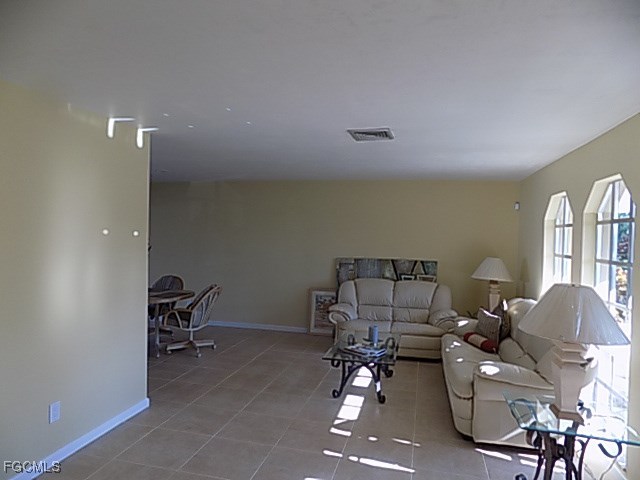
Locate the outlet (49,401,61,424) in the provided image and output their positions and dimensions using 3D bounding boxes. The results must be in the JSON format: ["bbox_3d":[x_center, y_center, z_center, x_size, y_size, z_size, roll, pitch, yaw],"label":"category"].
[{"bbox_3d":[-1.763,1.149,2.826,0.012,0.118,0.074,2,1,14],"label":"outlet"}]

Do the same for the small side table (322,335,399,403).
[{"bbox_3d":[0.492,1.347,4.570,0.680,0.410,1.230,2,1,14],"label":"small side table"}]

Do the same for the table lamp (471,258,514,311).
[{"bbox_3d":[2.341,0.622,5.784,0.520,0.770,0.520,2,1,14],"label":"table lamp"}]

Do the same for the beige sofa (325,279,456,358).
[{"bbox_3d":[1.021,1.062,5.952,1.680,0.980,0.880,2,1,14],"label":"beige sofa"}]

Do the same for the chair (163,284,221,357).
[{"bbox_3d":[-1.619,1.035,5.645,0.700,0.890,0.580,2,1,14],"label":"chair"}]

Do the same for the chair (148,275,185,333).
[{"bbox_3d":[-2.413,1.001,6.726,0.580,0.890,0.680,2,1,-3],"label":"chair"}]

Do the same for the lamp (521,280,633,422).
[{"bbox_3d":[1.426,0.631,2.404,0.520,0.770,0.520,2,1,14],"label":"lamp"}]

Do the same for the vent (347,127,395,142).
[{"bbox_3d":[0.438,-0.880,3.581,0.350,0.020,0.410,2,1,14],"label":"vent"}]

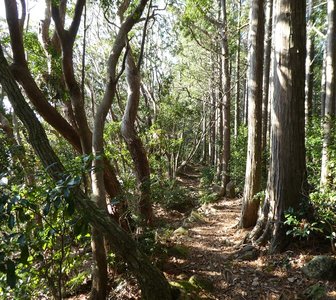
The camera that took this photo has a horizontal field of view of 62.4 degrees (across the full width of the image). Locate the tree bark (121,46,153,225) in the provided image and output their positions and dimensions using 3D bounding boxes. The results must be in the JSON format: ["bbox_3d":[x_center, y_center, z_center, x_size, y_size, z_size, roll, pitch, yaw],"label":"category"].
[{"bbox_3d":[-0.602,-0.277,5.300,0.580,3.380,0.480,0,3,0],"label":"tree bark"}]

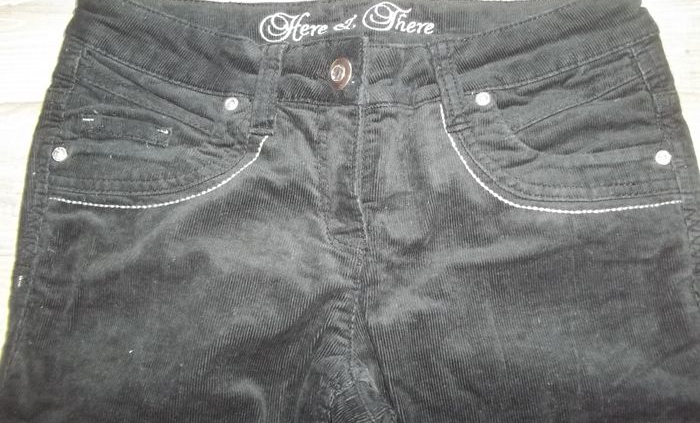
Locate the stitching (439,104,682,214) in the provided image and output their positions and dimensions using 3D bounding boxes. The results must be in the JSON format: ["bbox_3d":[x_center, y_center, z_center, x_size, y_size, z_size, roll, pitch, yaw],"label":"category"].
[{"bbox_3d":[0.119,-0.031,0.381,0.132,0.014,0.077,0,62,0],"label":"stitching"}]

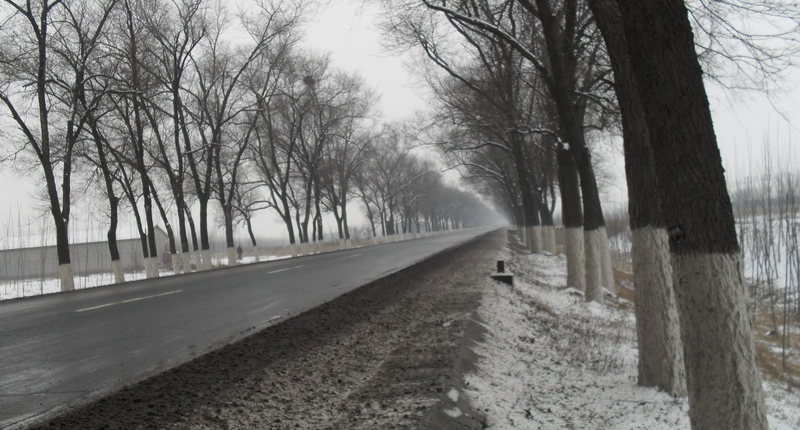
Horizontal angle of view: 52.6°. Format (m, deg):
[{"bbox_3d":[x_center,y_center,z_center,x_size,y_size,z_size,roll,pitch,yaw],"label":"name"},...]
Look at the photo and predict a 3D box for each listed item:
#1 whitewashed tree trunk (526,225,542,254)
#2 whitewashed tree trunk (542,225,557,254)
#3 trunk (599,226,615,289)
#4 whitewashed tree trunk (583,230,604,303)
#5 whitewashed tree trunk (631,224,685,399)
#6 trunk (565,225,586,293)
[{"bbox_3d":[7.041,1.296,41.884,0.626,1.420,0.626,-4,-1,9],"label":"whitewashed tree trunk"},{"bbox_3d":[7.556,1.266,40.750,0.557,1.396,0.557,-6,-2,10],"label":"whitewashed tree trunk"},{"bbox_3d":[4.469,0.948,17.595,0.342,1.397,0.342,-5,-2,14],"label":"trunk"},{"bbox_3d":[3.737,0.990,15.629,0.354,1.377,0.354,-3,-1,13],"label":"whitewashed tree trunk"},{"bbox_3d":[2.301,0.823,7.292,0.417,1.426,0.417,-4,-1,17],"label":"whitewashed tree trunk"},{"bbox_3d":[3.984,0.990,18.396,0.440,1.406,0.440,-3,-1,12],"label":"trunk"}]

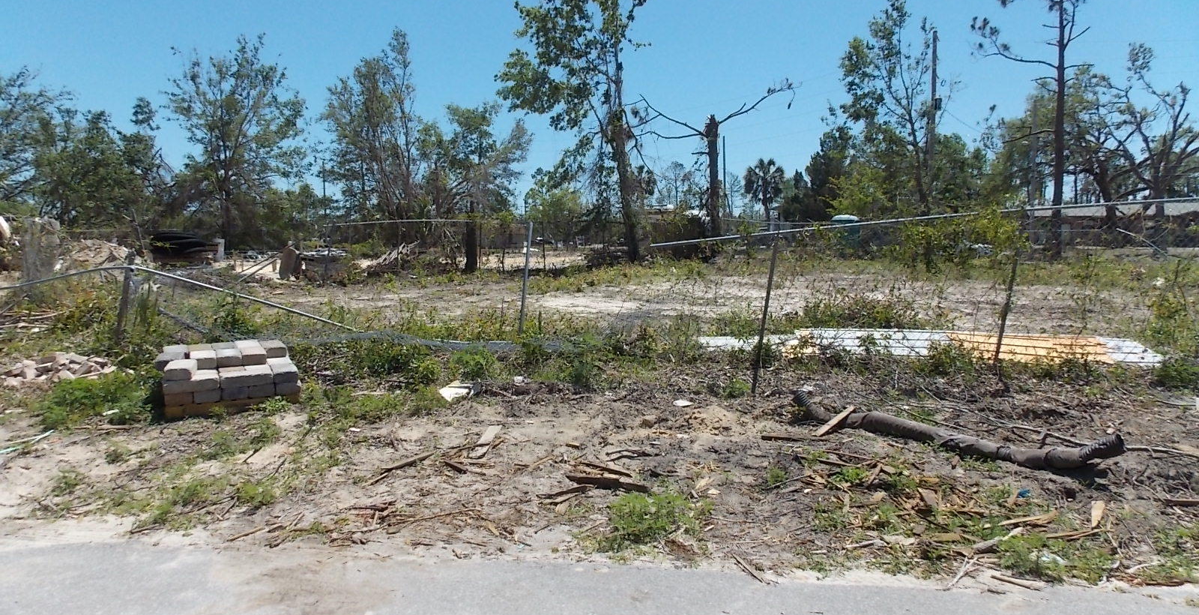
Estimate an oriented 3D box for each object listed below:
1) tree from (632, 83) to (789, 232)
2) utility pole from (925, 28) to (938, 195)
[{"bbox_3d":[4.942,-5.758,34.609,6.778,7.960,3.600,0,5,0],"label":"tree"},{"bbox_3d":[15.665,-7.480,37.457,0.548,10.846,0.420,0,5,0],"label":"utility pole"}]

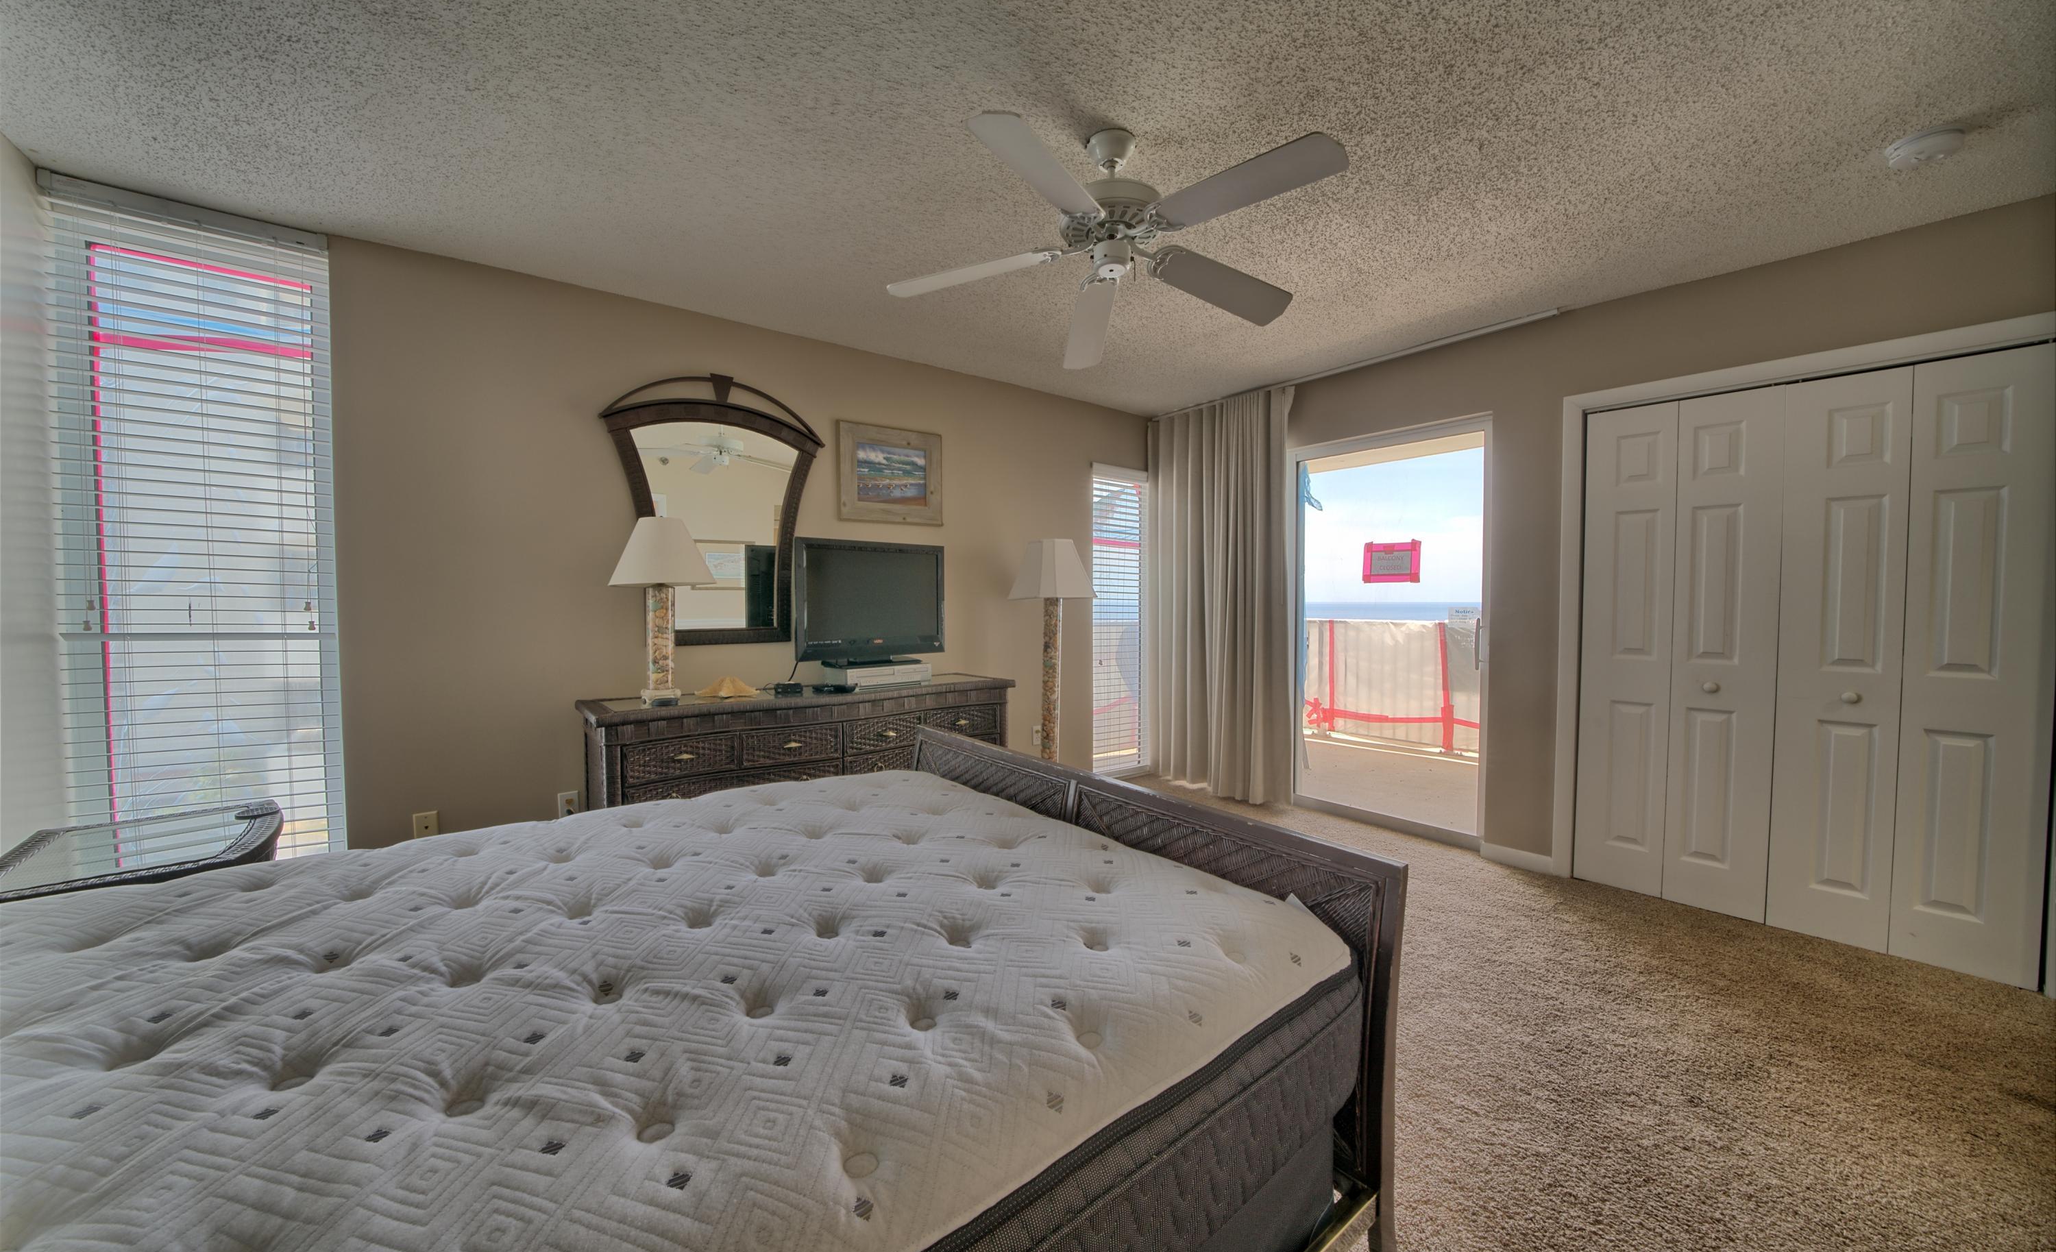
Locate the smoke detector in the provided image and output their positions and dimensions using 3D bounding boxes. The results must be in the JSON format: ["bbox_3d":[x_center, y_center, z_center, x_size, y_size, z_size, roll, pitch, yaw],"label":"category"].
[{"bbox_3d":[2.421,-1.291,1.852,0.140,0.045,0.140,-1,2,-38],"label":"smoke detector"}]

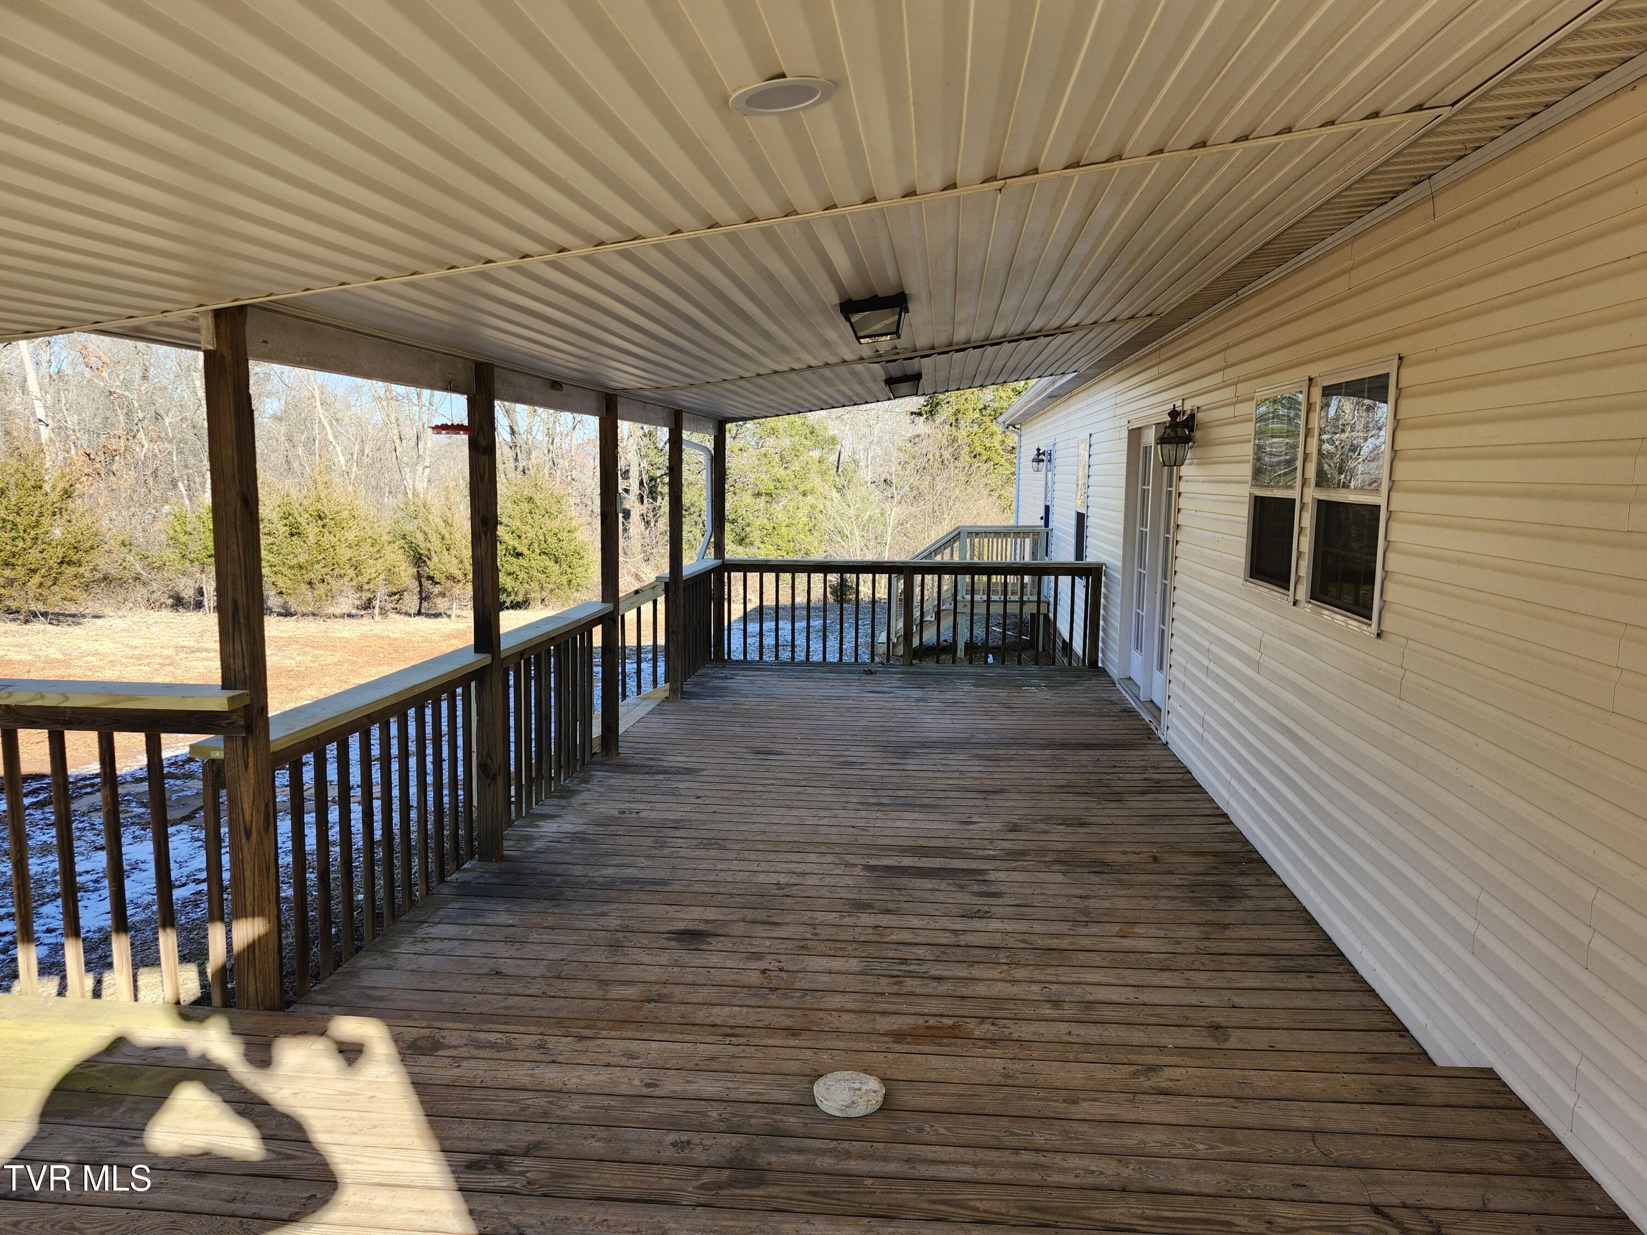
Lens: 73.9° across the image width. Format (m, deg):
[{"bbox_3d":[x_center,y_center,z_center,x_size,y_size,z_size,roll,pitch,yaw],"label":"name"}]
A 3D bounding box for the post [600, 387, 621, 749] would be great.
[{"bbox_3d":[-1.349,-0.253,6.883,0.088,2.271,0.088,1,7,6],"label":"post"}]

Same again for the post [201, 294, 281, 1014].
[{"bbox_3d":[-1.710,0.204,3.256,0.088,2.244,0.088,1,7,6],"label":"post"}]

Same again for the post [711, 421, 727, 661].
[{"bbox_3d":[-0.980,-0.699,10.328,0.088,2.271,0.088,1,7,6],"label":"post"}]

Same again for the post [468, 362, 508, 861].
[{"bbox_3d":[-1.542,-0.007,4.984,0.088,2.271,0.088,1,7,6],"label":"post"}]

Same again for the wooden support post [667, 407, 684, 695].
[{"bbox_3d":[-1.160,-0.478,8.620,0.088,2.271,0.088,1,7,6],"label":"wooden support post"}]

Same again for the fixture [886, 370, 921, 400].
[{"bbox_3d":[0.592,-1.689,8.089,0.268,0.150,0.270,-6,7,7],"label":"fixture"}]

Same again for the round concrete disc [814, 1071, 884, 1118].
[{"bbox_3d":[0.069,1.248,2.873,0.183,0.025,0.183,0,7,0],"label":"round concrete disc"}]

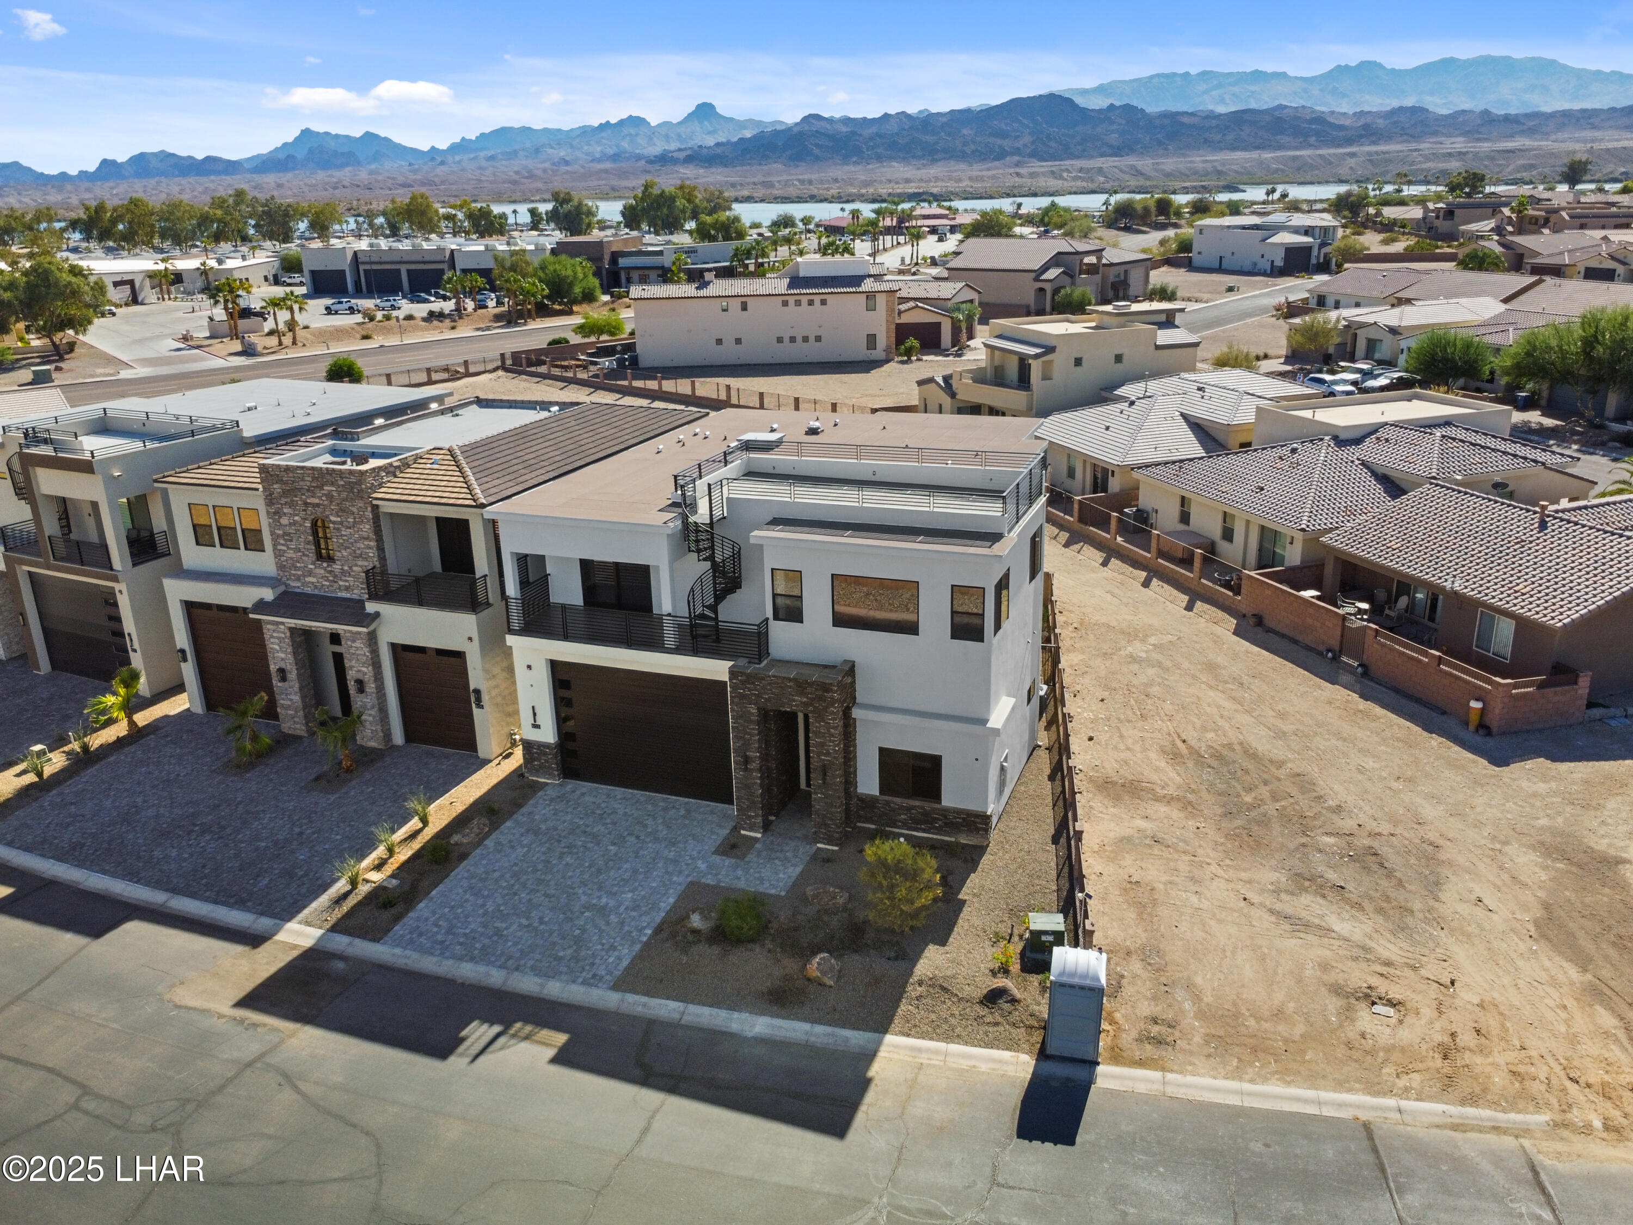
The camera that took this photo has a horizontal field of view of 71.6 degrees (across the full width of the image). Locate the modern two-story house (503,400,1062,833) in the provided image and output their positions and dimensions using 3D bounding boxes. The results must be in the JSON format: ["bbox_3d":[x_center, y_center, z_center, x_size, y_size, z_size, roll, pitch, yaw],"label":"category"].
[{"bbox_3d":[0.551,-1.547,40.477,16.000,10.000,20.600,5,21,18],"label":"modern two-story house"}]

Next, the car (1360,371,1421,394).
[{"bbox_3d":[49.546,-19.764,97.500,4.750,1.460,1.880,-8,21,-18],"label":"car"}]

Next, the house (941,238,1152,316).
[{"bbox_3d":[33.769,-49.217,165.260,24.000,9.000,25.000,8,21,23],"label":"house"}]

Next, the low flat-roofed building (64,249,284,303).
[{"bbox_3d":[-119.268,-59.314,202.289,32.000,4.800,35.000,1,21,5],"label":"low flat-roofed building"}]

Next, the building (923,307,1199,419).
[{"bbox_3d":[18.956,-20.817,93.413,22.000,7.400,13.000,-10,21,-23],"label":"building"}]

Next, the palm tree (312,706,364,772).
[{"bbox_3d":[-15.527,4.111,36.748,1.700,2.250,1.700,6,21,19],"label":"palm tree"}]

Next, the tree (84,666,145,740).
[{"bbox_3d":[-25.399,3.229,41.021,2.000,2.500,1.800,-15,24,-31],"label":"tree"}]

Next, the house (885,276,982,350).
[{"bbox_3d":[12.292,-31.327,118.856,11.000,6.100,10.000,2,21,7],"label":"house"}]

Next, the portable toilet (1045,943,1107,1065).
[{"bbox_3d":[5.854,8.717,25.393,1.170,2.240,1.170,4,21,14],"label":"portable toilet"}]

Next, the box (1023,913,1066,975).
[{"bbox_3d":[5.687,7.882,27.871,0.920,0.760,0.860,1,20,7],"label":"box"}]

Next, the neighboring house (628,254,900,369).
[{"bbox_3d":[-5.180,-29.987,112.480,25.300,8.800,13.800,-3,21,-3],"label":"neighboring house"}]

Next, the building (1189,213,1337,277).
[{"bbox_3d":[75.293,-62.566,191.283,13.000,8.800,22.500,-9,22,-19],"label":"building"}]

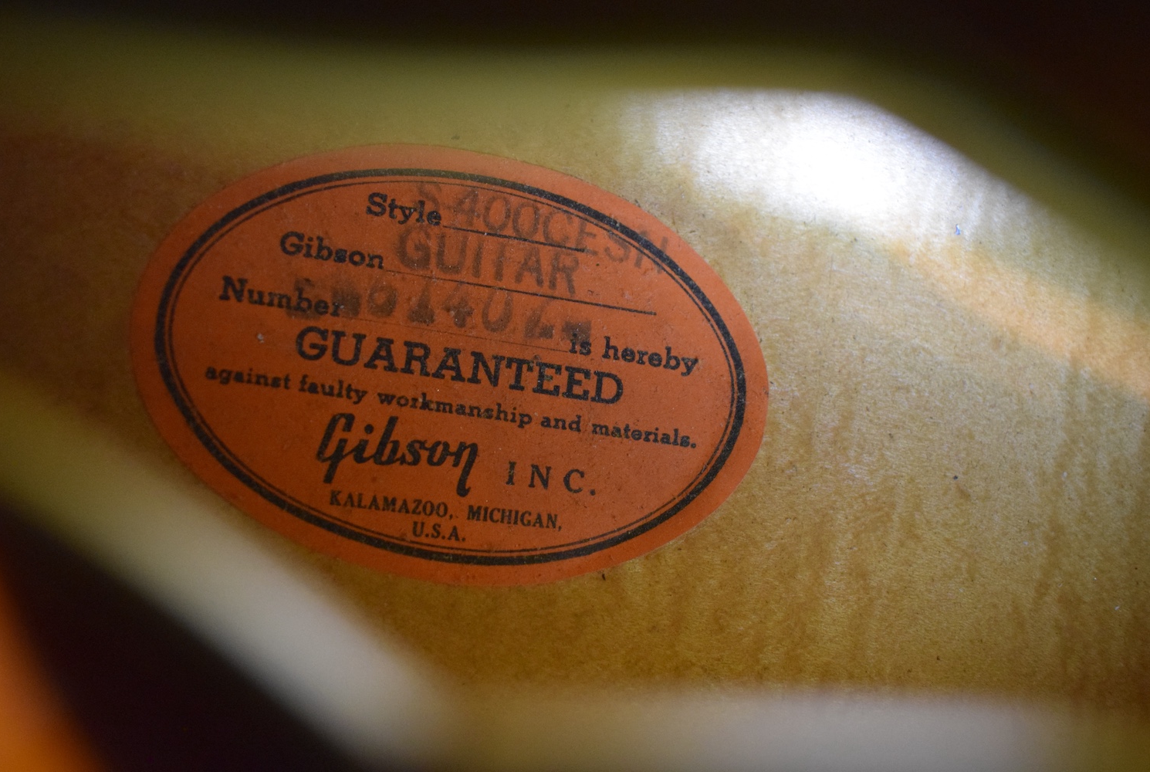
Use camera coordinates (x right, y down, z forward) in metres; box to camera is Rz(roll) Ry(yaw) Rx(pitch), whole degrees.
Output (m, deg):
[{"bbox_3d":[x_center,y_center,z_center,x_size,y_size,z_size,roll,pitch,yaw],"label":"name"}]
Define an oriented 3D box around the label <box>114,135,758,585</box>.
[{"bbox_3d":[-0.015,-0.004,0.144,0.087,0.001,0.060,9,77,-10],"label":"label"}]

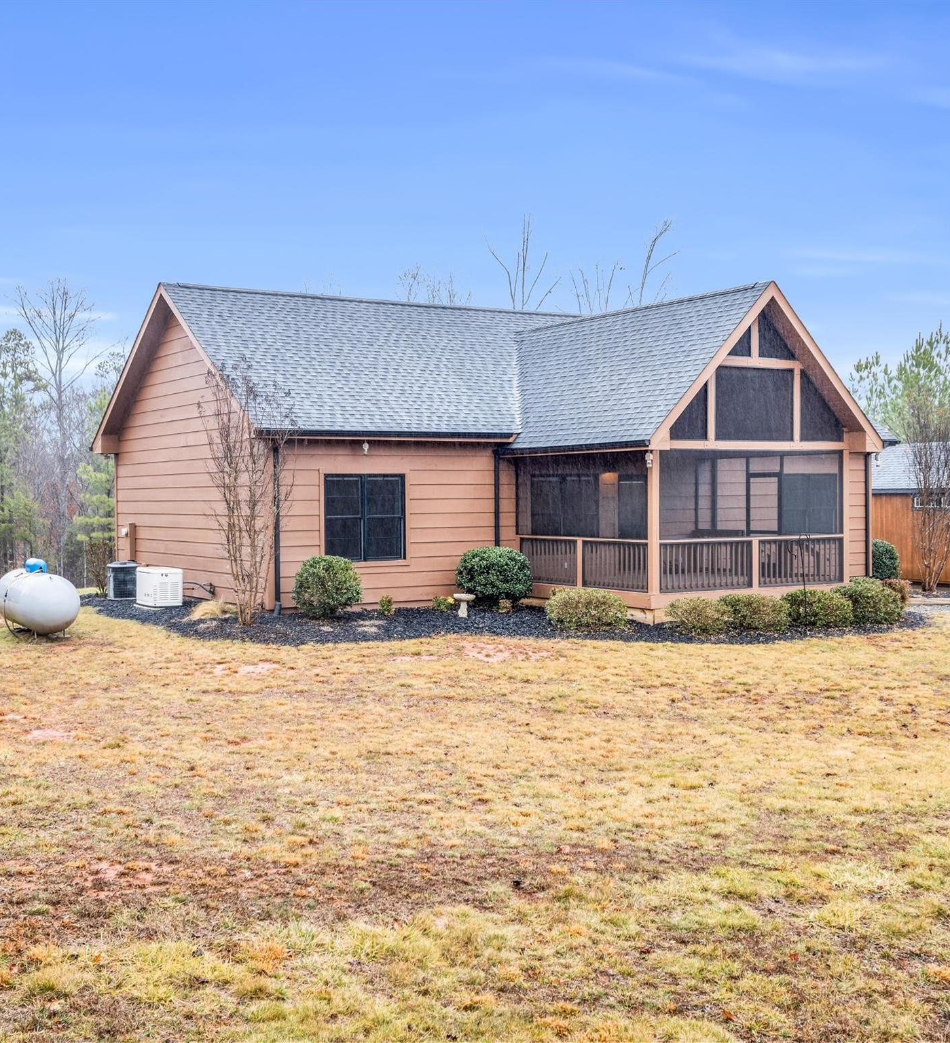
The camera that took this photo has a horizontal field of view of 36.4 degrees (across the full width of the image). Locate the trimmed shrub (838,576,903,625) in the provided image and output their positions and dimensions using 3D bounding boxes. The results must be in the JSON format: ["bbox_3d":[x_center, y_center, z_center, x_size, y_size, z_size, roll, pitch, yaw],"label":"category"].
[{"bbox_3d":[6.879,1.353,25.145,1.200,0.830,1.150,0,1,0],"label":"trimmed shrub"}]

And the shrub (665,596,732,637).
[{"bbox_3d":[3.625,1.493,23.507,1.120,0.660,1.080,0,1,0],"label":"shrub"}]

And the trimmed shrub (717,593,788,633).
[{"bbox_3d":[4.635,1.476,23.984,1.200,0.660,1.120,0,1,0],"label":"trimmed shrub"}]

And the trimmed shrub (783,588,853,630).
[{"bbox_3d":[5.842,1.440,24.671,1.200,0.690,1.120,0,1,0],"label":"trimmed shrub"}]

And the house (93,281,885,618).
[{"bbox_3d":[1.509,-1.705,31.766,15.750,6.600,14.650,-1,1,-31],"label":"house"}]

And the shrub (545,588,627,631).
[{"bbox_3d":[1.835,1.421,23.886,1.330,0.720,1.200,-1,1,-31],"label":"shrub"}]

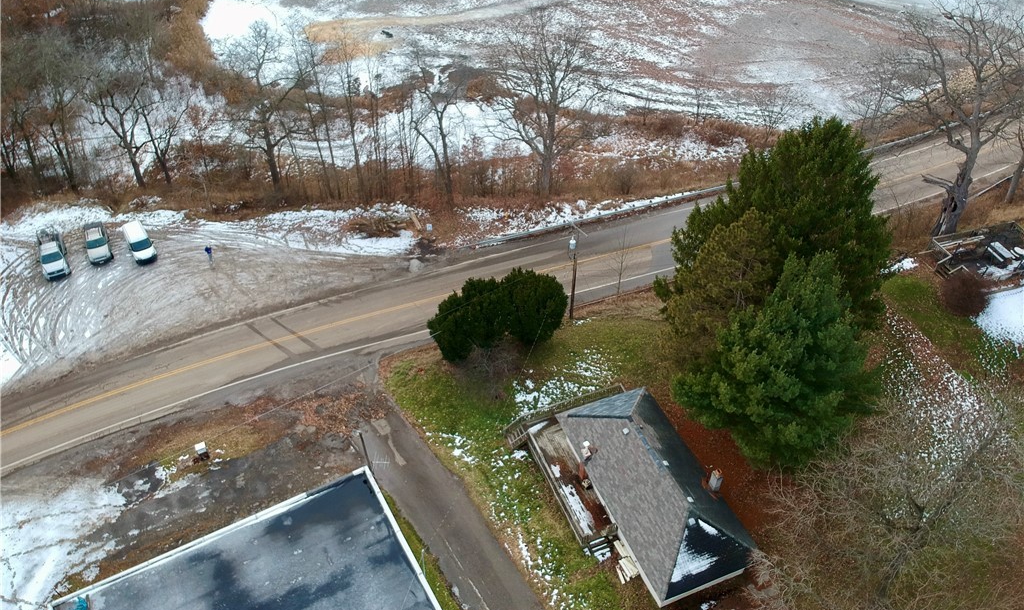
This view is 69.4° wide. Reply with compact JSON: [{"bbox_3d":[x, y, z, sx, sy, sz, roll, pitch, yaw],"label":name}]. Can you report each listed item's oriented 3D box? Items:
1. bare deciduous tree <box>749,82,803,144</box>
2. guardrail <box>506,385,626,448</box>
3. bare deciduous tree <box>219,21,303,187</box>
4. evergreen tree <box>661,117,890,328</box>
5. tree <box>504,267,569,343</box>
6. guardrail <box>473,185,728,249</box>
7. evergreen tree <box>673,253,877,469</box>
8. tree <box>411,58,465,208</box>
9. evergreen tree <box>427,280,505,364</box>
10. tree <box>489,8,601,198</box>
[{"bbox_3d":[30.276,-21.876,85.299,5.500,7.800,5.500,1,41,0],"label":"bare deciduous tree"},{"bbox_3d":[4.081,8.023,54.365,9.922,1.300,1.100,-18,45,-20],"label":"guardrail"},{"bbox_3d":[-24.775,-19.061,73.467,7.400,17.800,7.400,1,41,0],"label":"bare deciduous tree"},{"bbox_3d":[22.893,-7.285,60.797,18.500,16.700,18.500,1,41,0],"label":"evergreen tree"},{"bbox_3d":[1.894,0.167,59.748,5.350,6.600,5.350,1,41,0],"label":"tree"},{"bbox_3d":[9.625,-9.010,74.588,28.803,0.800,0.800,-14,44,-16],"label":"guardrail"},{"bbox_3d":[18.852,2.588,51.024,14.300,14.800,14.300,1,41,0],"label":"evergreen tree"},{"bbox_3d":[-7.178,-16.149,71.743,5.200,16.000,5.200,1,41,0],"label":"tree"},{"bbox_3d":[-3.584,1.221,58.491,6.200,6.600,6.200,1,41,0],"label":"evergreen tree"},{"bbox_3d":[3.214,-18.717,72.277,10.800,19.300,10.800,1,41,0],"label":"tree"}]

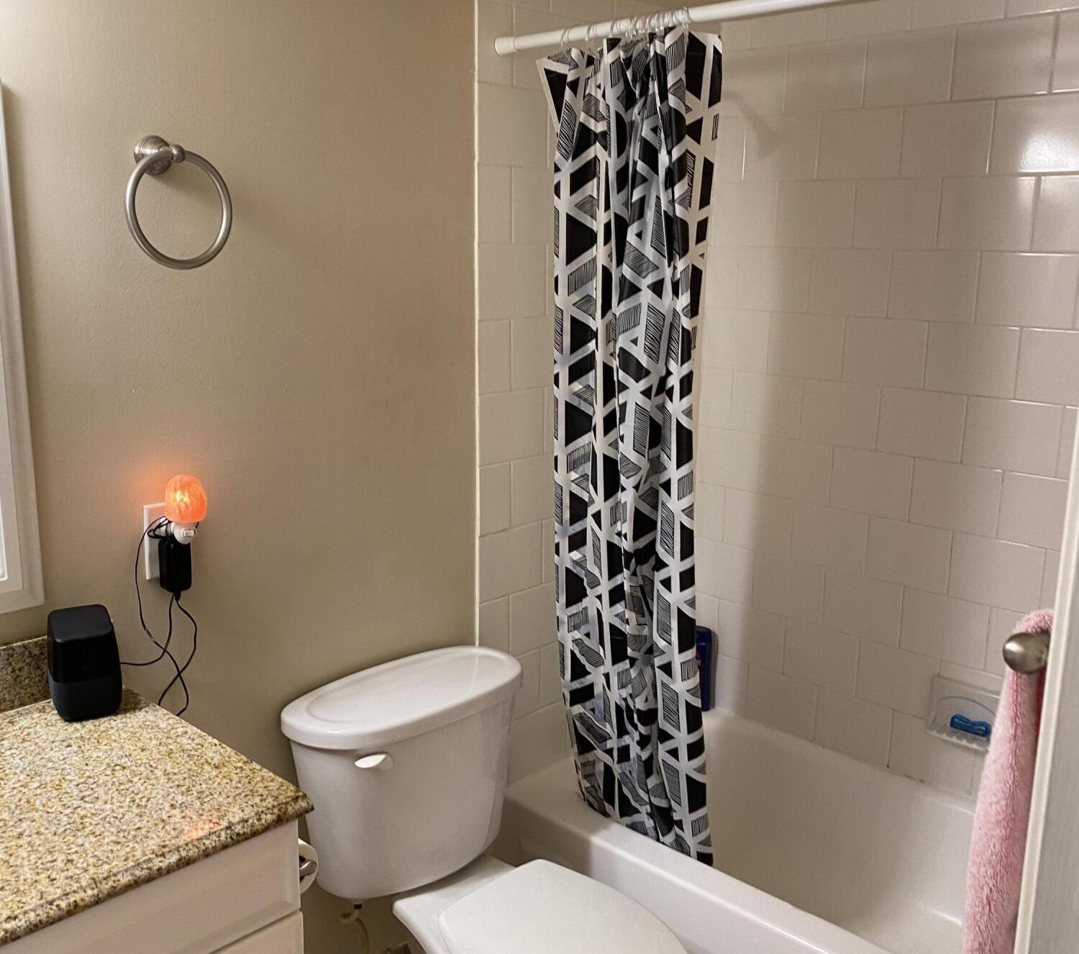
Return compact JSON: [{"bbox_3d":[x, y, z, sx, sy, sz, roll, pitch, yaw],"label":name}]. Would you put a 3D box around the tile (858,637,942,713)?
[{"bbox_3d":[0.857,0.481,2.585,0.200,0.152,0.010,12,17,41],"label":"tile"}]

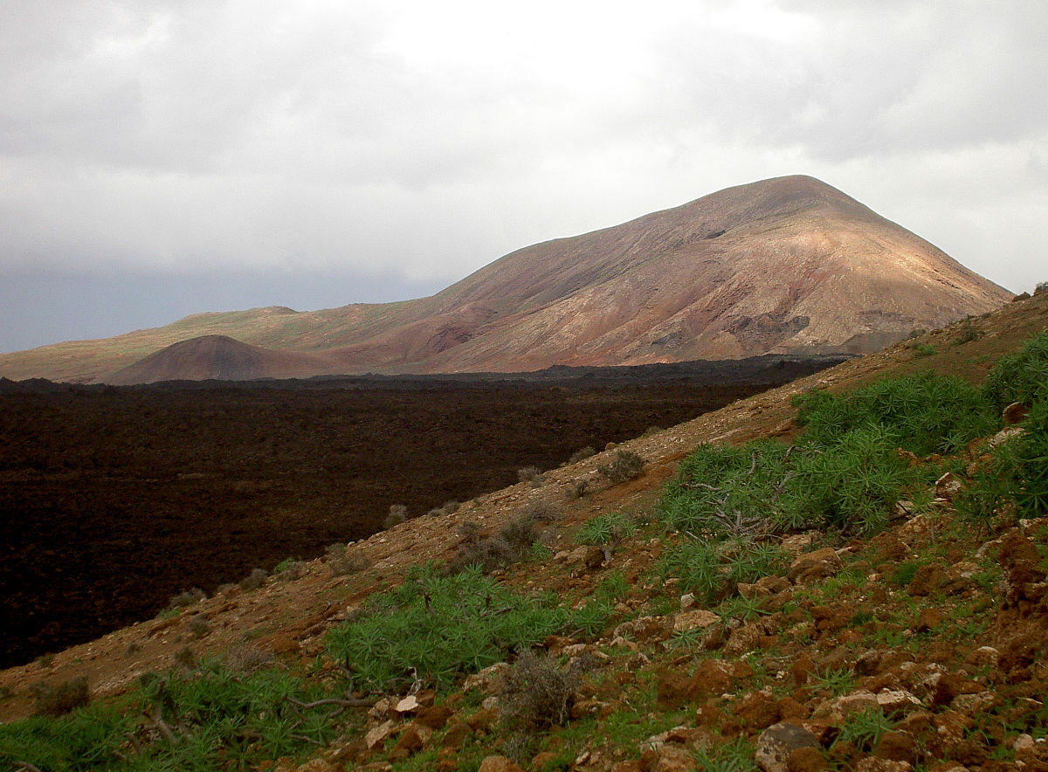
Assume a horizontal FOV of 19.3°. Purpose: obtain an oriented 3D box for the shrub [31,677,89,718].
[{"bbox_3d":[-3.833,2.571,25.500,0.490,0.307,0.392,0,0,0],"label":"shrub"}]

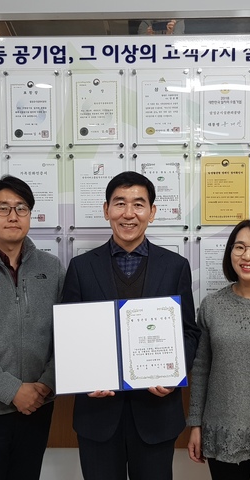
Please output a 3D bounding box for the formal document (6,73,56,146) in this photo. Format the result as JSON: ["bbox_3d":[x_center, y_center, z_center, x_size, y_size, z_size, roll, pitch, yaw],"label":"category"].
[{"bbox_3d":[-0.397,-0.550,2.054,0.210,0.297,0.010,0,1,2],"label":"formal document"}]

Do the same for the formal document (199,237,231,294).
[{"bbox_3d":[0.426,0.150,2.044,0.210,0.297,0.010,0,1,2],"label":"formal document"}]

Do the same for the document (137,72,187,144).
[{"bbox_3d":[0.155,-0.551,2.038,0.210,0.297,0.010,0,1,2],"label":"document"}]

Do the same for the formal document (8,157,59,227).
[{"bbox_3d":[-0.392,-0.200,2.061,0.210,0.297,0.012,0,2,2],"label":"formal document"}]

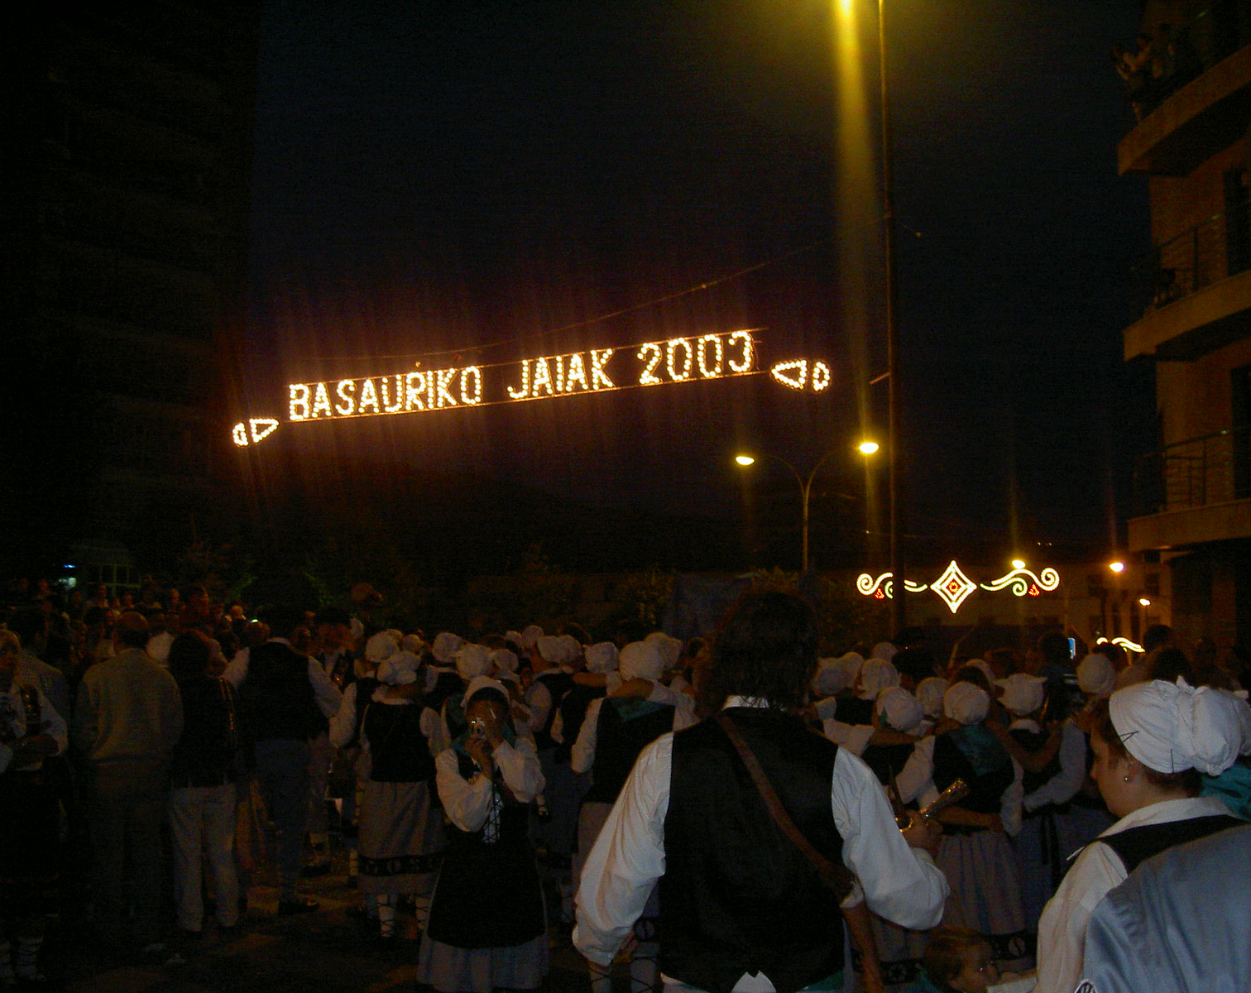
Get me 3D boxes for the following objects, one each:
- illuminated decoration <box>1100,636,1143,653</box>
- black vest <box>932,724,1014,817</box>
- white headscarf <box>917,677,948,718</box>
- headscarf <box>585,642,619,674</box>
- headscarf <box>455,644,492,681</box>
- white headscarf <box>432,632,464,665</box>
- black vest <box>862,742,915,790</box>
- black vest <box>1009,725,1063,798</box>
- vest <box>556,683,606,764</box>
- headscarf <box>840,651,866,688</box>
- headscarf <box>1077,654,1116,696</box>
[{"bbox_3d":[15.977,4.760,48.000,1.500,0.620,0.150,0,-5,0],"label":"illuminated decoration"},{"bbox_3d":[1.633,1.289,7.000,0.380,0.460,0.260,1,-7,-6],"label":"black vest"},{"bbox_3d":[1.615,1.052,7.800,0.210,0.220,0.230,0,-5,0],"label":"white headscarf"},{"bbox_3d":[-0.133,0.922,8.500,0.190,0.185,0.220,0,-6,10],"label":"headscarf"},{"bbox_3d":[-0.894,0.979,8.800,0.220,0.220,0.240,2,-6,-20],"label":"headscarf"},{"bbox_3d":[-1.094,0.935,9.200,0.215,0.205,0.250,0,-7,0],"label":"white headscarf"},{"bbox_3d":[1.213,1.275,6.900,0.350,0.440,0.240,0,-7,3],"label":"black vest"},{"bbox_3d":[2.037,1.309,7.300,0.370,0.460,0.250,0,-5,0],"label":"black vest"},{"bbox_3d":[-0.214,1.212,8.000,0.360,0.460,0.250,0,-5,-5],"label":"vest"},{"bbox_3d":[1.258,0.964,8.300,0.190,0.195,0.230,1,-6,0],"label":"headscarf"},{"bbox_3d":[2.306,0.873,7.300,0.190,0.200,0.230,2,-6,-15],"label":"headscarf"}]

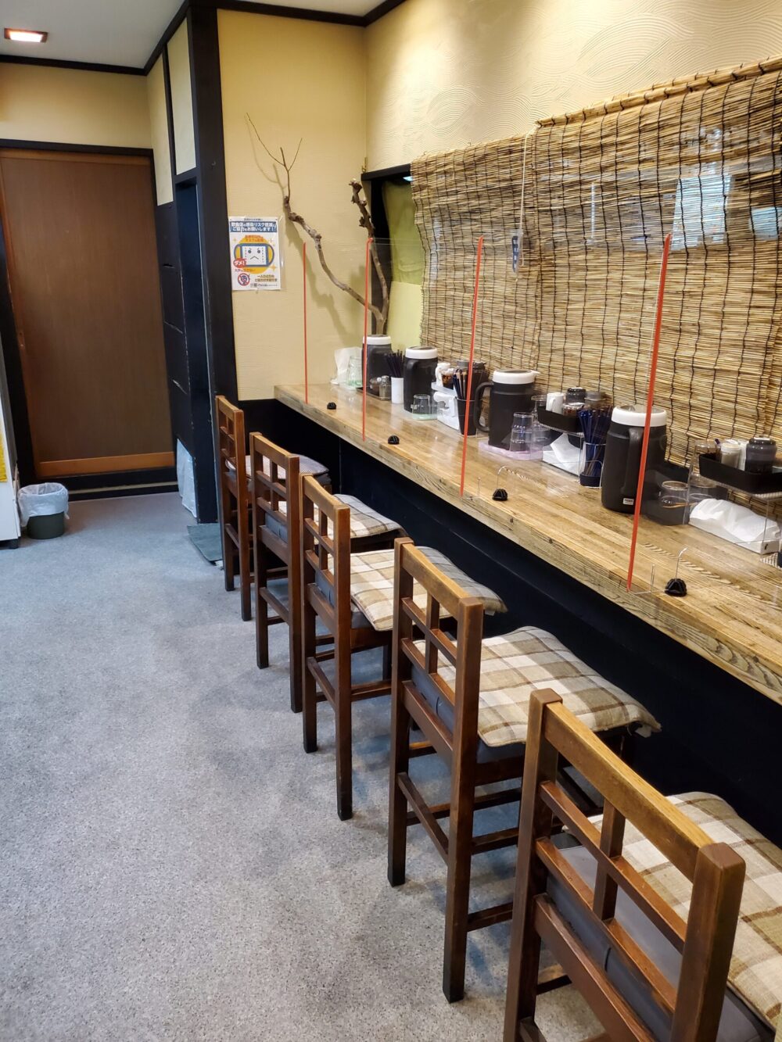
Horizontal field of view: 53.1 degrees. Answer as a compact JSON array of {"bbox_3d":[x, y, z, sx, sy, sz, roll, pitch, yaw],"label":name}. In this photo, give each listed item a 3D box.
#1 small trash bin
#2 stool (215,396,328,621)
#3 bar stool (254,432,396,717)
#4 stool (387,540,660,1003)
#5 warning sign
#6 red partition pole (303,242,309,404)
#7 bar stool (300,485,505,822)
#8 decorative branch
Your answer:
[{"bbox_3d":[-1.810,-0.046,4.098,0.245,0.240,0.245,-7,20,-22],"label":"small trash bin"},{"bbox_3d":[-0.474,-0.072,3.268,0.400,0.854,0.350,-7,20,-22],"label":"stool"},{"bbox_3d":[-0.210,0.142,2.635,0.400,0.854,0.350,-9,21,-27],"label":"bar stool"},{"bbox_3d":[0.254,0.477,1.643,0.410,0.854,0.350,-6,19,-20],"label":"stool"},{"bbox_3d":[-0.581,-1.151,3.380,0.217,0.301,0.006,-7,20,-22],"label":"warning sign"},{"bbox_3d":[-0.335,-0.768,3.073,0.012,0.617,0.012,-7,20,-22],"label":"red partition pole"},{"bbox_3d":[0.002,0.307,2.144,0.407,0.854,0.350,-7,20,-22],"label":"bar stool"},{"bbox_3d":[-0.300,-1.218,3.343,0.612,0.876,0.195,-7,20,-22],"label":"decorative branch"}]

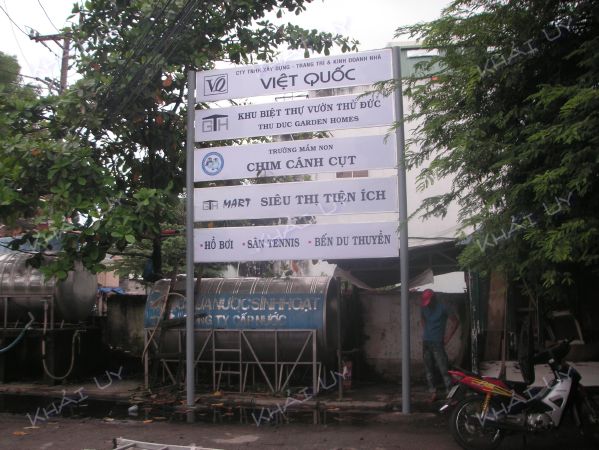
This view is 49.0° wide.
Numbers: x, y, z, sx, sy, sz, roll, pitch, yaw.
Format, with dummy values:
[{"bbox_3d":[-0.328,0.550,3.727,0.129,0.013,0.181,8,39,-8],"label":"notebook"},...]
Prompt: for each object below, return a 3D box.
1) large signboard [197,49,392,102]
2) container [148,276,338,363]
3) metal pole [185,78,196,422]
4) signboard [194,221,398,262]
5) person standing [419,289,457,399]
[{"bbox_3d":[-0.127,-2.176,9.746,3.043,0.510,0.060,-2,-7,14],"label":"large signboard"},{"bbox_3d":[-0.903,1.681,11.474,3.236,1.458,1.458,-2,-7,15],"label":"container"},{"bbox_3d":[-1.615,0.135,9.800,0.100,5.000,0.100,1,-6,-16],"label":"metal pole"},{"bbox_3d":[-0.101,0.261,9.470,3.043,0.500,0.060,-2,-7,14],"label":"signboard"},{"bbox_3d":[2.020,1.730,9.500,0.520,1.630,0.420,-4,-6,30],"label":"person standing"}]

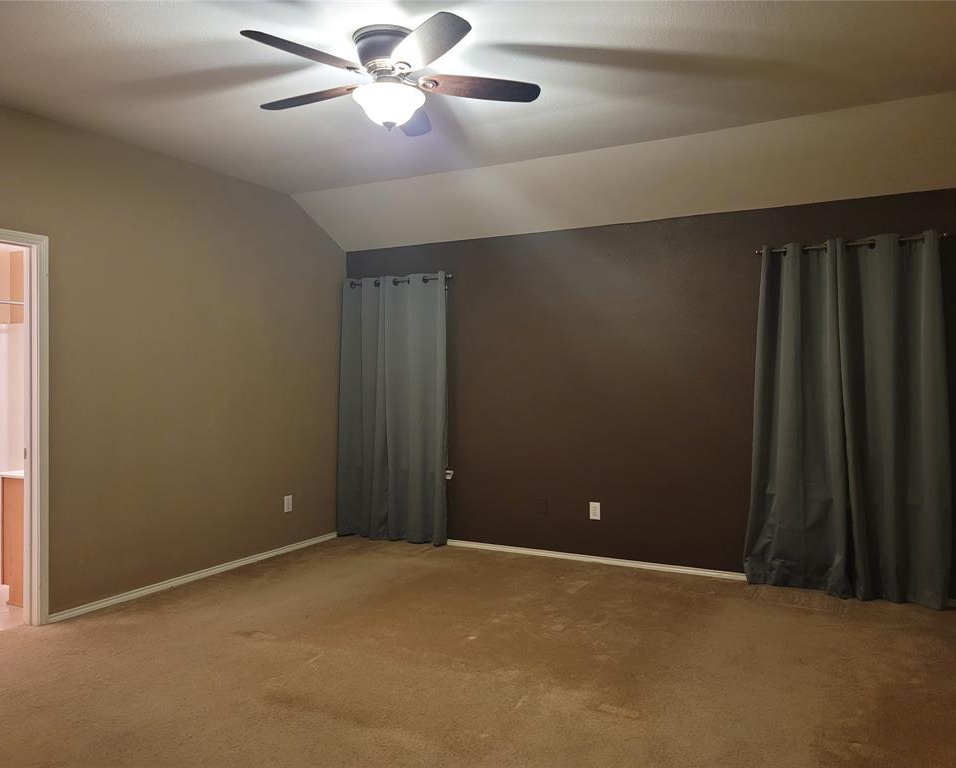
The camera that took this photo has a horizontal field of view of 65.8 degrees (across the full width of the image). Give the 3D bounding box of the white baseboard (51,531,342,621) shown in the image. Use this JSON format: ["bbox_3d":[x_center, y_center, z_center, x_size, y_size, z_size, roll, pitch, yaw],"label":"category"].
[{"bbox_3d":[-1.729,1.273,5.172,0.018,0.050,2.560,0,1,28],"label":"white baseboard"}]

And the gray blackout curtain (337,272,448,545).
[{"bbox_3d":[-0.695,0.204,6.016,1.015,2.155,0.130,0,1,28],"label":"gray blackout curtain"}]

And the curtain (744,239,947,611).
[{"bbox_3d":[2.191,0.209,4.457,1.105,2.155,0.140,0,1,28],"label":"curtain"}]

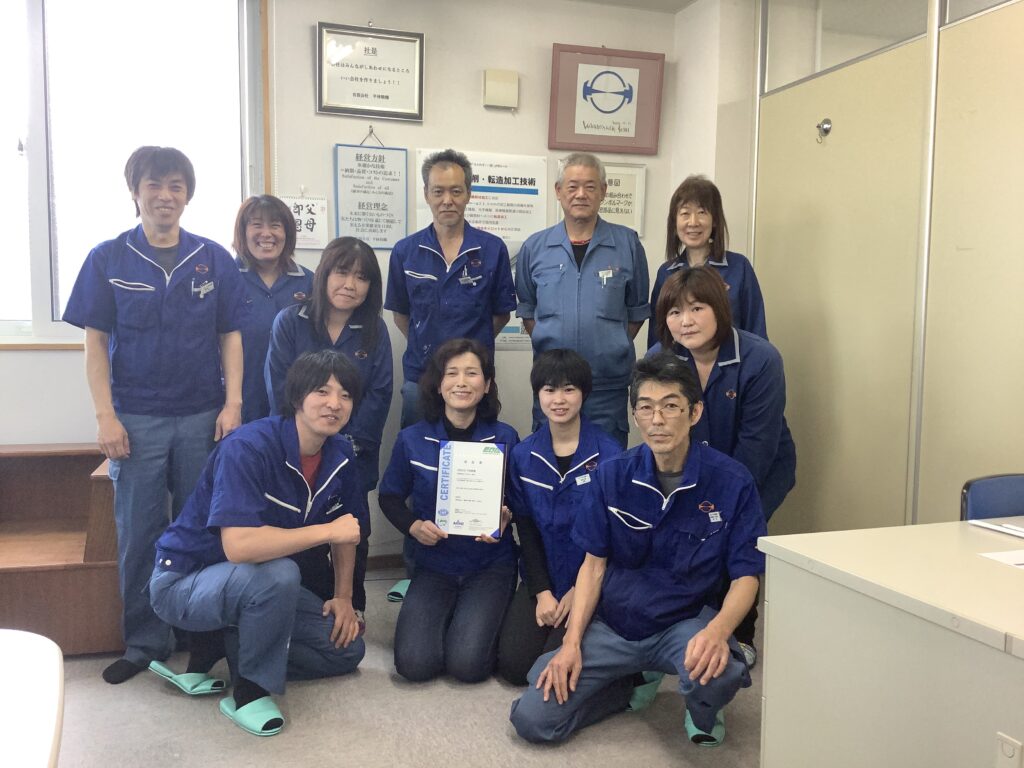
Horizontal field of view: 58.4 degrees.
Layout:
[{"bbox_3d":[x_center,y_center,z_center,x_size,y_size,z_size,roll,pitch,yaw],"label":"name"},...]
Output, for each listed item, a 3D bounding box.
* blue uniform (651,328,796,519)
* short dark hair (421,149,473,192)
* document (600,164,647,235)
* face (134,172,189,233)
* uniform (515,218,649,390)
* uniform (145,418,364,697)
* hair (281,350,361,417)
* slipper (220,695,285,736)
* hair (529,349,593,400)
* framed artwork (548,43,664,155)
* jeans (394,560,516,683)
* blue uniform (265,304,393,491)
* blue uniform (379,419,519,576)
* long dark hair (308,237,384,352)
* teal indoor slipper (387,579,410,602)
[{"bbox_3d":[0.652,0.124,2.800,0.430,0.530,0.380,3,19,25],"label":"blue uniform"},{"bbox_3d":[-0.244,-0.792,3.420,0.190,0.165,0.200,0,4,-4],"label":"short dark hair"},{"bbox_3d":[0.419,-0.854,4.231,0.439,0.337,0.025,-1,5,-19],"label":"document"},{"bbox_3d":[-1.067,-0.554,2.800,0.155,0.185,0.130,-1,5,-21],"label":"face"},{"bbox_3d":[0.265,-0.300,3.500,0.500,0.660,0.290,0,4,2],"label":"uniform"},{"bbox_3d":[-0.765,0.502,2.780,0.540,0.810,0.600,-3,6,-37],"label":"uniform"},{"bbox_3d":[-0.575,-0.002,2.770,0.235,0.195,0.225,-1,5,-16],"label":"hair"},{"bbox_3d":[-0.717,0.887,2.523,0.245,0.074,0.095,4,6,41],"label":"slipper"},{"bbox_3d":[0.158,-0.028,2.980,0.205,0.175,0.215,1,7,3],"label":"hair"},{"bbox_3d":[0.428,-1.288,4.150,0.545,0.470,0.030,-1,12,-19],"label":"framed artwork"},{"bbox_3d":[-0.191,0.717,3.050,0.380,0.390,0.480,1,4,2],"label":"jeans"},{"bbox_3d":[-0.616,0.039,3.080,0.430,0.600,0.320,0,18,-10],"label":"blue uniform"},{"bbox_3d":[-0.212,0.372,3.060,0.440,0.480,0.270,0,5,0],"label":"blue uniform"},{"bbox_3d":[-0.509,-0.274,2.840,0.225,0.350,0.220,7,11,-16],"label":"long dark hair"},{"bbox_3d":[-0.393,0.798,3.687,0.095,0.076,0.250,2,5,25],"label":"teal indoor slipper"}]

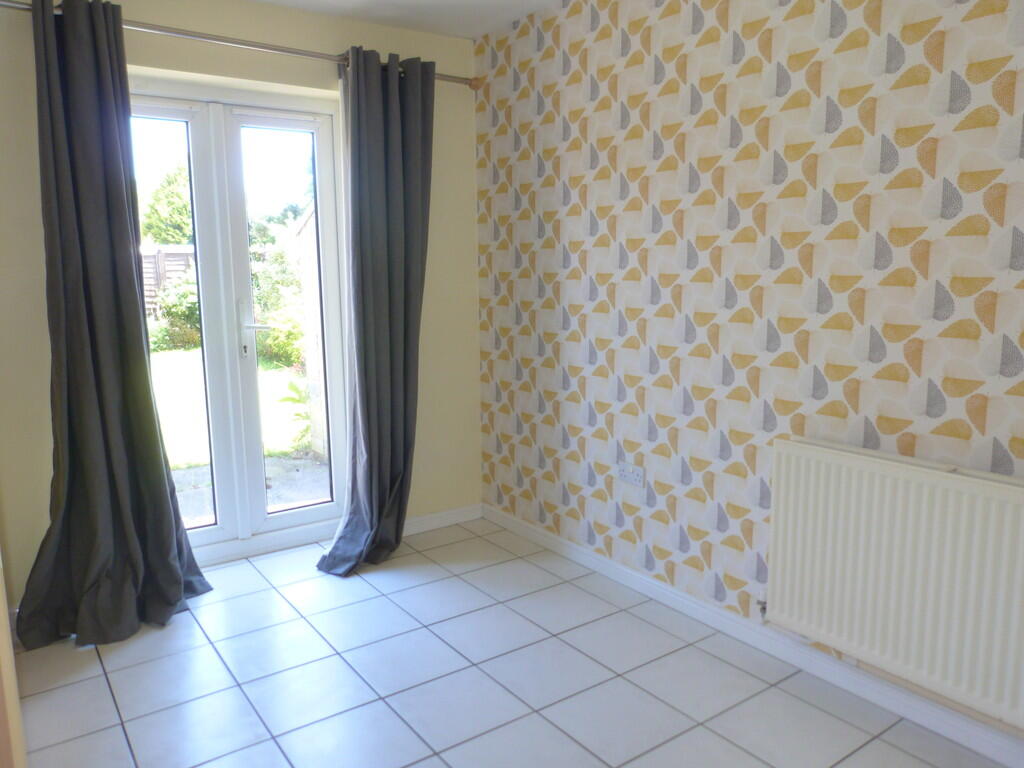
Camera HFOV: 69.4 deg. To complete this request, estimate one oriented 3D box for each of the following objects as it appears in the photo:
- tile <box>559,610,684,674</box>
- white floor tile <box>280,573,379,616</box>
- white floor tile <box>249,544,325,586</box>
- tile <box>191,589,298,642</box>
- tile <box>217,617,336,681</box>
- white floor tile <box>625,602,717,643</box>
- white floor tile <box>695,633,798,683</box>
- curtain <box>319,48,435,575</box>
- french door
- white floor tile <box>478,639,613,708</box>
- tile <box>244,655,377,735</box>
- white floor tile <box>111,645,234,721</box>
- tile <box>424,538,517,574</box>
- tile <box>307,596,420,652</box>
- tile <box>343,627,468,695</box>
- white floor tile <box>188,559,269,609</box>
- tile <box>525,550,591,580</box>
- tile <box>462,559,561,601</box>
[{"bbox_3d":[0.380,0.900,2.588,0.329,0.010,0.329,-6,10,-35],"label":"tile"},{"bbox_3d":[-0.751,0.864,3.052,0.334,0.012,0.334,-6,10,-35],"label":"white floor tile"},{"bbox_3d":[-0.958,0.825,3.340,0.334,0.012,0.374,-6,10,-35],"label":"white floor tile"},{"bbox_3d":[-1.010,0.880,2.818,0.329,0.010,0.329,-6,10,-35],"label":"tile"},{"bbox_3d":[-0.816,0.916,2.550,0.329,0.010,0.329,-6,10,-35],"label":"tile"},{"bbox_3d":[0.583,0.884,2.749,0.151,0.010,0.332,-6,10,-35],"label":"white floor tile"},{"bbox_3d":[0.778,0.921,2.479,0.151,0.010,0.332,-6,10,-35],"label":"white floor tile"},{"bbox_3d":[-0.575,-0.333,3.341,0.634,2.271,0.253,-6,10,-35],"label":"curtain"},{"bbox_3d":[-1.252,-0.242,3.248,1.040,1.910,0.070,-6,10,-35],"label":"french door"},{"bbox_3d":[0.110,0.930,2.397,0.329,0.010,0.329,-6,10,-35],"label":"white floor tile"},{"bbox_3d":[-0.628,0.961,2.300,0.332,0.010,0.332,-6,10,-35],"label":"tile"},{"bbox_3d":[-1.103,0.962,2.393,0.334,0.012,0.334,-6,10,-35],"label":"white floor tile"},{"bbox_3d":[-0.200,0.790,3.391,0.329,0.010,0.329,-6,10,-35],"label":"tile"},{"bbox_3d":[-0.546,0.887,2.741,0.329,0.010,0.329,-6,10,-35],"label":"tile"},{"bbox_3d":[-0.356,0.930,2.493,0.332,0.010,0.332,-6,10,-35],"label":"tile"},{"bbox_3d":[-1.209,0.843,3.093,0.329,0.010,0.345,-6,10,-35],"label":"white floor tile"},{"bbox_3d":[0.192,0.810,3.289,0.151,0.010,0.332,-6,10,-35],"label":"tile"},{"bbox_3d":[-0.006,0.832,3.148,0.332,0.010,0.332,-6,10,-35],"label":"tile"}]

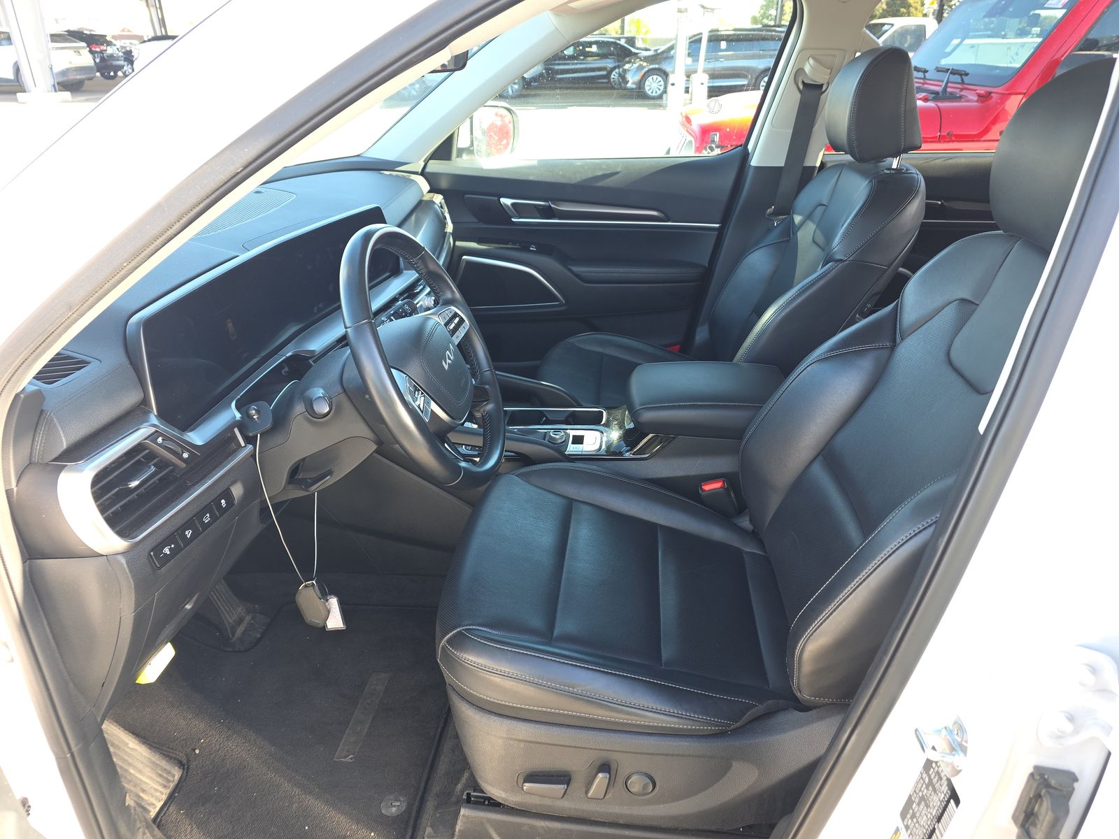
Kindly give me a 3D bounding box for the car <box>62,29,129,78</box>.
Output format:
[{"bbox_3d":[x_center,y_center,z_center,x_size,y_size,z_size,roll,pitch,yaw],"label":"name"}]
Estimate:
[{"bbox_3d":[-19.978,-14.219,29.061,4.750,1.730,1.920,2,27,5],"label":"car"}]

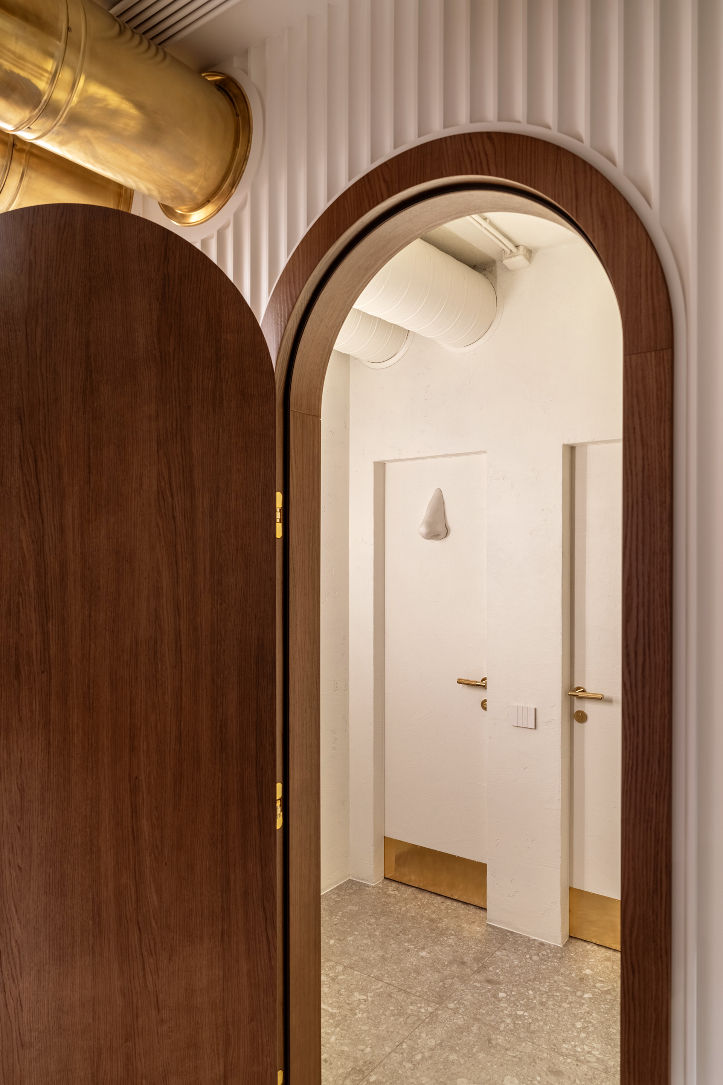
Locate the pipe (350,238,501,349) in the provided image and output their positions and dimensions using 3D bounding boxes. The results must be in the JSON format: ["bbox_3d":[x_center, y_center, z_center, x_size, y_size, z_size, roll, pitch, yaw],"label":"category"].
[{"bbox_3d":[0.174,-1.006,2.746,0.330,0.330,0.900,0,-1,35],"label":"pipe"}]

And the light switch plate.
[{"bbox_3d":[0.657,0.707,2.929,0.094,0.084,0.012,0,-1,35],"label":"light switch plate"}]

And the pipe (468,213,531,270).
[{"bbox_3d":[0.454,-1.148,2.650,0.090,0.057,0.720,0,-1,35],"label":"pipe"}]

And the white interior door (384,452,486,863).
[{"bbox_3d":[0.362,0.604,3.283,0.590,1.950,0.045,0,-1,35],"label":"white interior door"}]

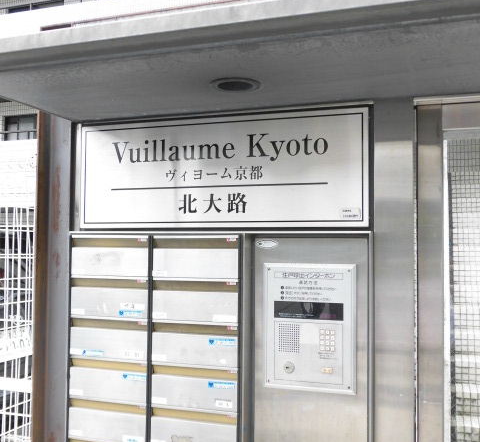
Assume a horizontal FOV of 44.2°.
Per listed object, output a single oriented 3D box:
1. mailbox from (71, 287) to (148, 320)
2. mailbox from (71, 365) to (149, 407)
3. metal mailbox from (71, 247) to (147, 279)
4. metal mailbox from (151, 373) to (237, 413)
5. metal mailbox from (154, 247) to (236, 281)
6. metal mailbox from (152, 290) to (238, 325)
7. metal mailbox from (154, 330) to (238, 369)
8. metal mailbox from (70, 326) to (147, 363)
[{"bbox_3d":[-0.414,0.265,1.905,0.279,0.093,0.030,0,-3,19],"label":"mailbox"},{"bbox_3d":[-0.416,0.524,1.894,0.279,0.093,0.030,0,-3,19],"label":"mailbox"},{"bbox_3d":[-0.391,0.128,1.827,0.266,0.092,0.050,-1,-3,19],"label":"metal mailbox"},{"bbox_3d":[-0.126,0.483,1.673,0.261,0.088,0.035,-1,-3,19],"label":"metal mailbox"},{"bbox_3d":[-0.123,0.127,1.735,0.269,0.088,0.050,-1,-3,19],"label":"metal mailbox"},{"bbox_3d":[-0.132,0.261,1.808,0.279,0.093,0.030,0,-3,19],"label":"metal mailbox"},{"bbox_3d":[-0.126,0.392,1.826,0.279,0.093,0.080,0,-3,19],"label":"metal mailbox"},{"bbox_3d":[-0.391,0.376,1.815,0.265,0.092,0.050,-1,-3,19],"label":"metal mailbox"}]

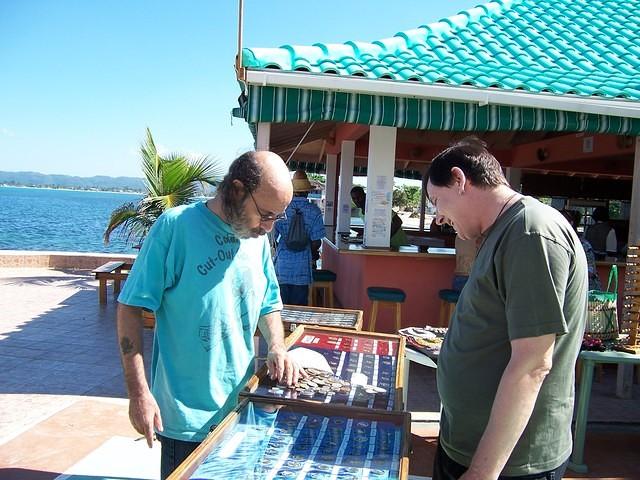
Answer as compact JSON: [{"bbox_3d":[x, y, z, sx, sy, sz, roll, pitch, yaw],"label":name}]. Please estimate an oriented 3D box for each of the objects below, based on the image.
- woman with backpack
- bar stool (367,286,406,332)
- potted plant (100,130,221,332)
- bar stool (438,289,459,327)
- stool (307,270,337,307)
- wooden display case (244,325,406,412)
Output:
[{"bbox_3d":[-0.220,0.229,6.213,0.540,1.860,0.380,3,3,9],"label":"woman with backpack"},{"bbox_3d":[0.610,0.847,5.804,0.390,0.760,0.380,3,3,3],"label":"bar stool"},{"bbox_3d":[-1.889,-0.177,7.418,1.450,2.340,1.350,3,3,0],"label":"potted plant"},{"bbox_3d":[1.309,0.875,5.920,0.380,0.760,0.380,3,3,6],"label":"bar stool"},{"bbox_3d":[-0.014,0.744,6.997,0.380,0.760,0.380,4,4,17],"label":"stool"},{"bbox_3d":[0.093,0.601,2.854,0.600,0.090,1.250,3,3,8],"label":"wooden display case"}]

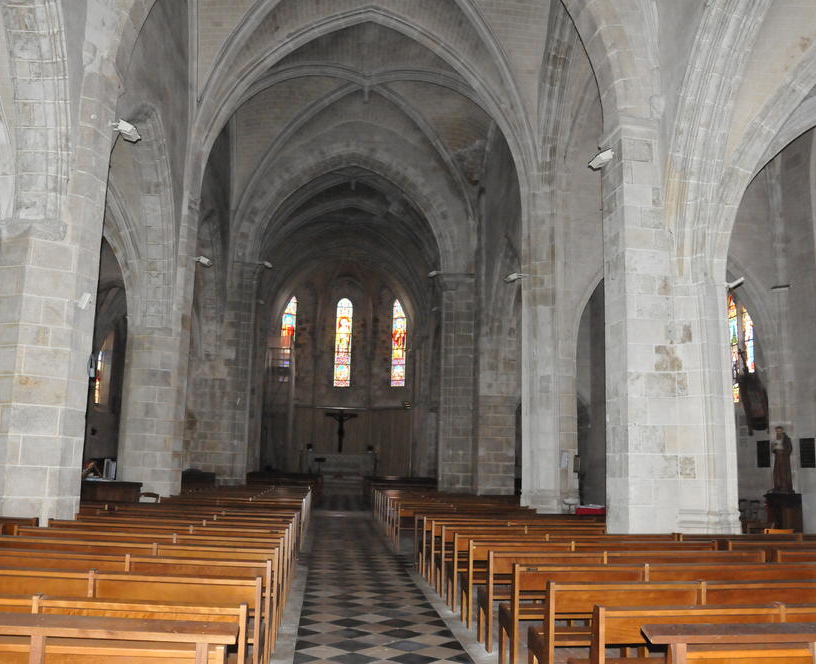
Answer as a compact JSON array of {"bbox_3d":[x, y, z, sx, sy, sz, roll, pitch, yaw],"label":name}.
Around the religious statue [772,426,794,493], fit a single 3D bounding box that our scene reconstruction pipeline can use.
[{"bbox_3d":[8.138,2.767,16.253,0.388,1.418,0.428,3,-10,-13],"label":"religious statue"}]

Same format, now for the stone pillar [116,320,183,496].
[{"bbox_3d":[-5.361,2.048,15.706,1.226,4.383,1.224,2,-9,-6],"label":"stone pillar"}]

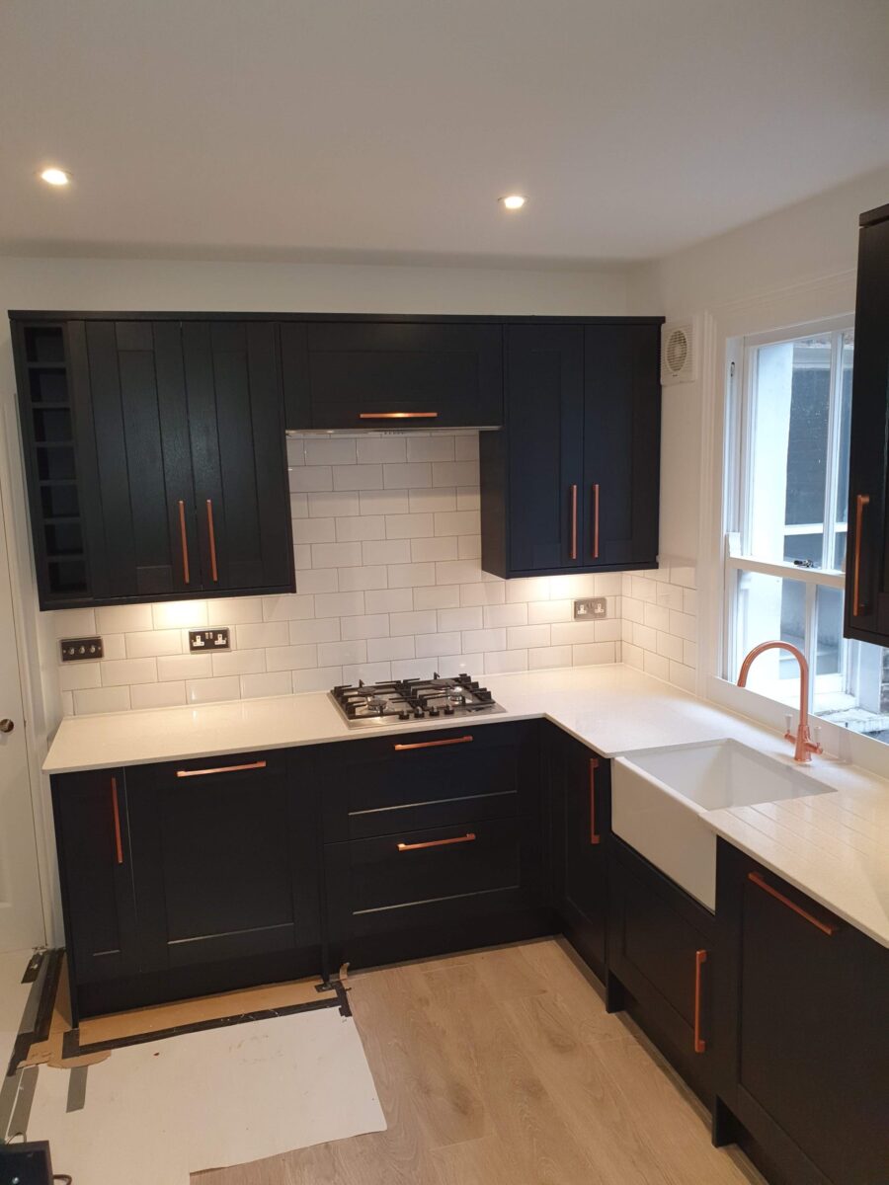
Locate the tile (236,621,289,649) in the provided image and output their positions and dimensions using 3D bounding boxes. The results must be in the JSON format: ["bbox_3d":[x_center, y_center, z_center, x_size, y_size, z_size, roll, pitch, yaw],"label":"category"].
[{"bbox_3d":[-0.707,0.168,3.486,0.200,0.100,0.010,-4,8,-16],"label":"tile"}]

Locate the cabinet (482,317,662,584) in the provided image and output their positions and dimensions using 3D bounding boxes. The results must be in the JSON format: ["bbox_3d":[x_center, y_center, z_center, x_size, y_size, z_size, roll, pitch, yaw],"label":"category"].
[{"bbox_3d":[0.495,-0.564,3.550,0.646,0.956,0.323,-4,8,-16],"label":"cabinet"}]

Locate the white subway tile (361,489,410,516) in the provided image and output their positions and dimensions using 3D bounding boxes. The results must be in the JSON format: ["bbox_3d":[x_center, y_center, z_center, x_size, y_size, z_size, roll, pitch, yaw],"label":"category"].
[{"bbox_3d":[-0.239,-0.360,3.554,0.200,0.098,0.009,-4,8,-16],"label":"white subway tile"}]

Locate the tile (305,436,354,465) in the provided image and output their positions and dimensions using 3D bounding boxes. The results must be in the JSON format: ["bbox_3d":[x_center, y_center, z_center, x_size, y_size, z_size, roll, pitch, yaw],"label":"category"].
[{"bbox_3d":[-0.439,-0.544,3.473,0.200,0.100,0.010,-4,8,-16],"label":"tile"}]

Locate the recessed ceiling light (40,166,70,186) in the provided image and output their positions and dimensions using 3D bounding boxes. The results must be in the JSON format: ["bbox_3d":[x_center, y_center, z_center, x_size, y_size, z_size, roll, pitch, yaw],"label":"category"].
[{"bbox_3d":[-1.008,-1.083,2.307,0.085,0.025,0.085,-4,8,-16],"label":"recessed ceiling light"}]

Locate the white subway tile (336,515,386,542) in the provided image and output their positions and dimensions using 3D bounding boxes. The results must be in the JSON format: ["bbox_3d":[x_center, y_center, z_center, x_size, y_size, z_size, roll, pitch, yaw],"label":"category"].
[{"bbox_3d":[-0.333,-0.254,3.541,0.200,0.098,0.009,-4,8,-16],"label":"white subway tile"}]

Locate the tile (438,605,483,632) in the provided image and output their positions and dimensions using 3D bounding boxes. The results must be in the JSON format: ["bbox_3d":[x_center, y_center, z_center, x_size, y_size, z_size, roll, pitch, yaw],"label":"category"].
[{"bbox_3d":[0.067,0.113,3.708,0.200,0.098,0.009,-4,8,-16],"label":"tile"}]

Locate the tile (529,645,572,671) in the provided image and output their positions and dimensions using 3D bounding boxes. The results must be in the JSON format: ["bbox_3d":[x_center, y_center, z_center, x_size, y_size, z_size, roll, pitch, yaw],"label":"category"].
[{"bbox_3d":[0.457,0.281,3.817,0.198,0.098,0.010,-4,8,-16],"label":"tile"}]

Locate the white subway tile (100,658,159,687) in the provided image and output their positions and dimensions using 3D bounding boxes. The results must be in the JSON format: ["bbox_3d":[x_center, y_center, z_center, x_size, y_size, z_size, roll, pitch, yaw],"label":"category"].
[{"bbox_3d":[-1.189,0.302,3.359,0.200,0.100,0.010,-4,8,-16],"label":"white subway tile"}]

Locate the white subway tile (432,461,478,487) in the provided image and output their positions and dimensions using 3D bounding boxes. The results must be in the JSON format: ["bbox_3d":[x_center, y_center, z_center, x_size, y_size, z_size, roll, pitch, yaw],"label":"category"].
[{"bbox_3d":[0.048,-0.477,3.607,0.199,0.097,0.010,-4,8,-16],"label":"white subway tile"}]

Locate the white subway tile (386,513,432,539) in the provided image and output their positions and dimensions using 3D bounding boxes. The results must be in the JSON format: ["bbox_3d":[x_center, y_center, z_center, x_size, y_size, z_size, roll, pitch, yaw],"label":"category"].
[{"bbox_3d":[-0.139,-0.268,3.600,0.200,0.100,0.010,-4,8,-16],"label":"white subway tile"}]

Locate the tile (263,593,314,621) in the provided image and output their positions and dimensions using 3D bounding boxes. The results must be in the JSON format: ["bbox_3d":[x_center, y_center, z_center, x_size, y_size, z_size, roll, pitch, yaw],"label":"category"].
[{"bbox_3d":[-0.614,0.062,3.501,0.200,0.098,0.009,-4,8,-16],"label":"tile"}]

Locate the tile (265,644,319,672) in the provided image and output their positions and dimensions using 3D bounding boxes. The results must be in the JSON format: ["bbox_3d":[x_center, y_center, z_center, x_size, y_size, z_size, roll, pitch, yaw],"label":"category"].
[{"bbox_3d":[-0.607,0.260,3.527,0.200,0.100,0.010,-4,8,-16],"label":"tile"}]

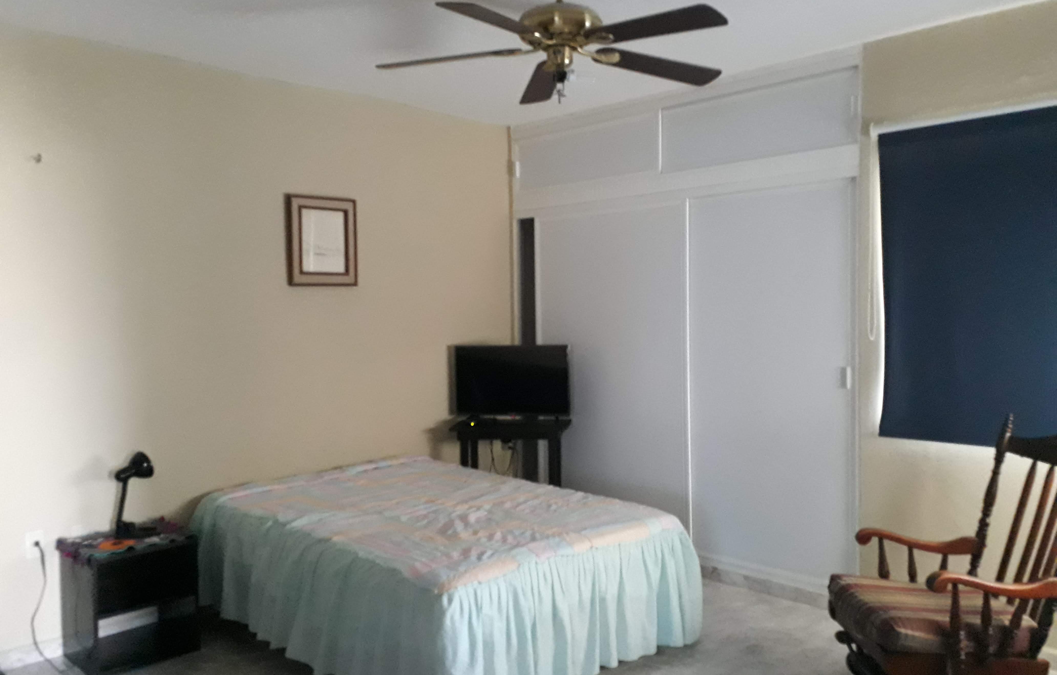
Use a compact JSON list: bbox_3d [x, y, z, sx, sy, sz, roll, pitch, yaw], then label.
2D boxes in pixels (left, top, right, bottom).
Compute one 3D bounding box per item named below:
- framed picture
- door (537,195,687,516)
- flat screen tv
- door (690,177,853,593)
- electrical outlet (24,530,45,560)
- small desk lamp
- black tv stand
[{"bbox_3d":[-1.149,-0.535,4.610,0.422,0.495,0.035,-3,4,-45],"label":"framed picture"},{"bbox_3d":[0.500,0.211,5.129,0.035,2.010,1.193,-3,4,-45],"label":"door"},{"bbox_3d":[-0.098,0.263,5.019,0.710,0.425,0.070,0,3,9],"label":"flat screen tv"},{"bbox_3d":[1.239,0.235,4.427,0.035,2.010,1.051,-3,4,-45],"label":"door"},{"bbox_3d":[-2.180,0.920,3.646,0.071,0.115,0.012,-3,4,-45],"label":"electrical outlet"},{"bbox_3d":[-1.779,0.706,3.735,0.165,0.370,0.120,-1,3,-15],"label":"small desk lamp"},{"bbox_3d":[-0.095,0.940,5.038,0.685,0.814,0.450,0,3,9],"label":"black tv stand"}]

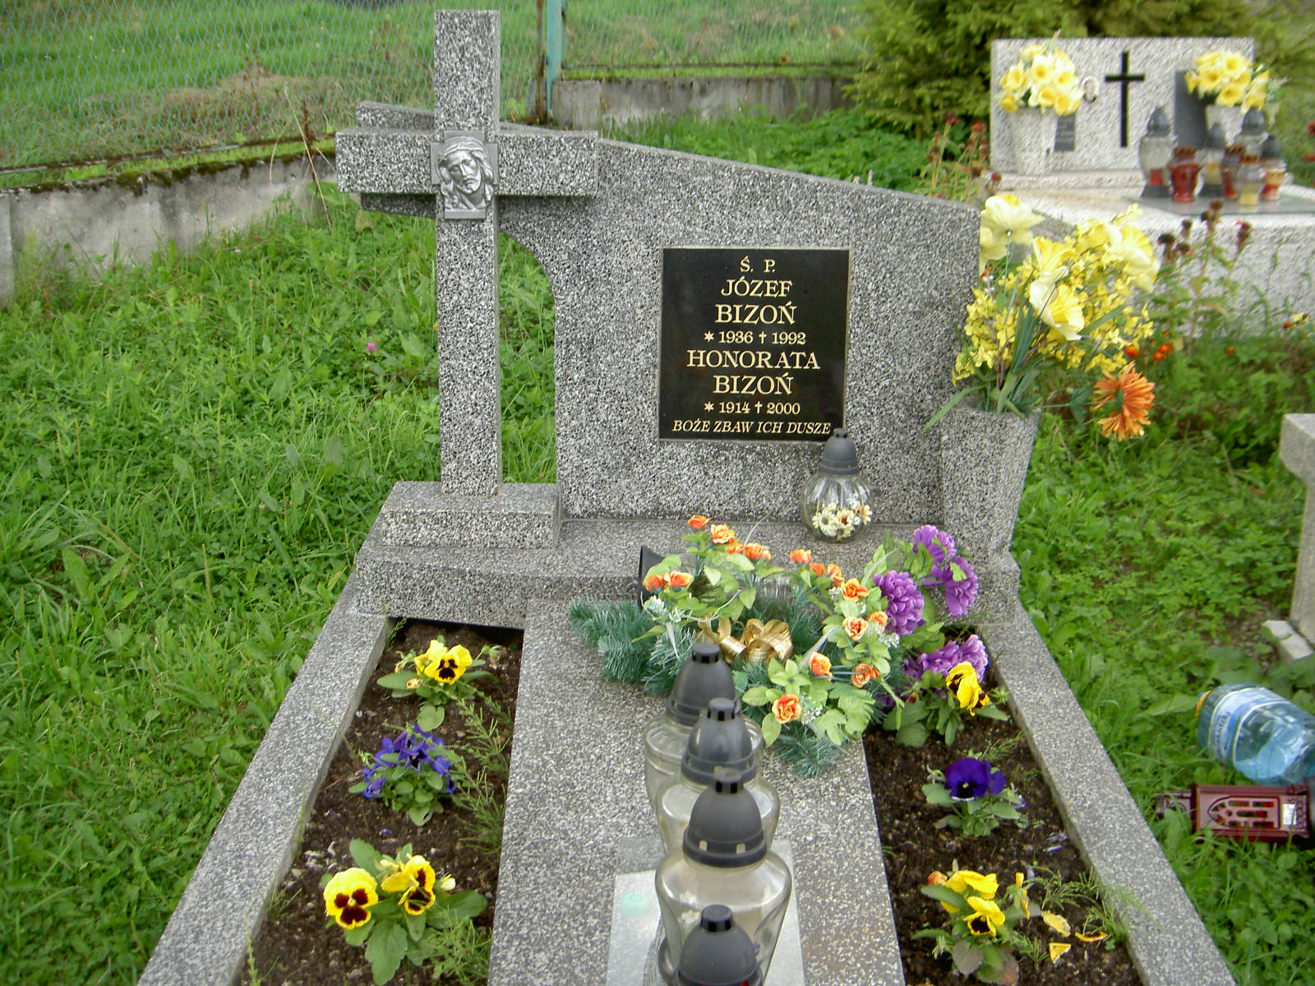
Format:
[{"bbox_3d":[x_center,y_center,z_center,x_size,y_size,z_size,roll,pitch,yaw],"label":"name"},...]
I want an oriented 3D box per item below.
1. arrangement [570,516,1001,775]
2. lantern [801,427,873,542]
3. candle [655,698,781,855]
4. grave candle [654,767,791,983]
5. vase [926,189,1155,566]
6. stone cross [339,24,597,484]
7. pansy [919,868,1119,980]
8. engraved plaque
[{"bbox_3d":[0.185,0.191,2.207,0.600,0.200,0.500,1,16,2],"label":"arrangement"},{"bbox_3d":[0.335,-0.017,2.731,0.125,0.200,0.125,1,16,2],"label":"lantern"},{"bbox_3d":[0.065,0.345,1.558,0.132,0.265,0.132,1,16,2],"label":"candle"},{"bbox_3d":[0.067,0.387,1.414,0.131,0.265,0.131,1,16,2],"label":"grave candle"},{"bbox_3d":[0.671,-0.213,2.647,0.365,0.635,0.330,1,16,2],"label":"vase"},{"bbox_3d":[-0.333,-0.411,2.653,0.450,0.857,0.110,1,16,2],"label":"stone cross"},{"bbox_3d":[0.397,0.483,1.681,0.200,0.110,0.160,1,16,2],"label":"pansy"},{"bbox_3d":[0.177,-0.269,2.730,0.345,0.360,0.020,1,16,2],"label":"engraved plaque"}]

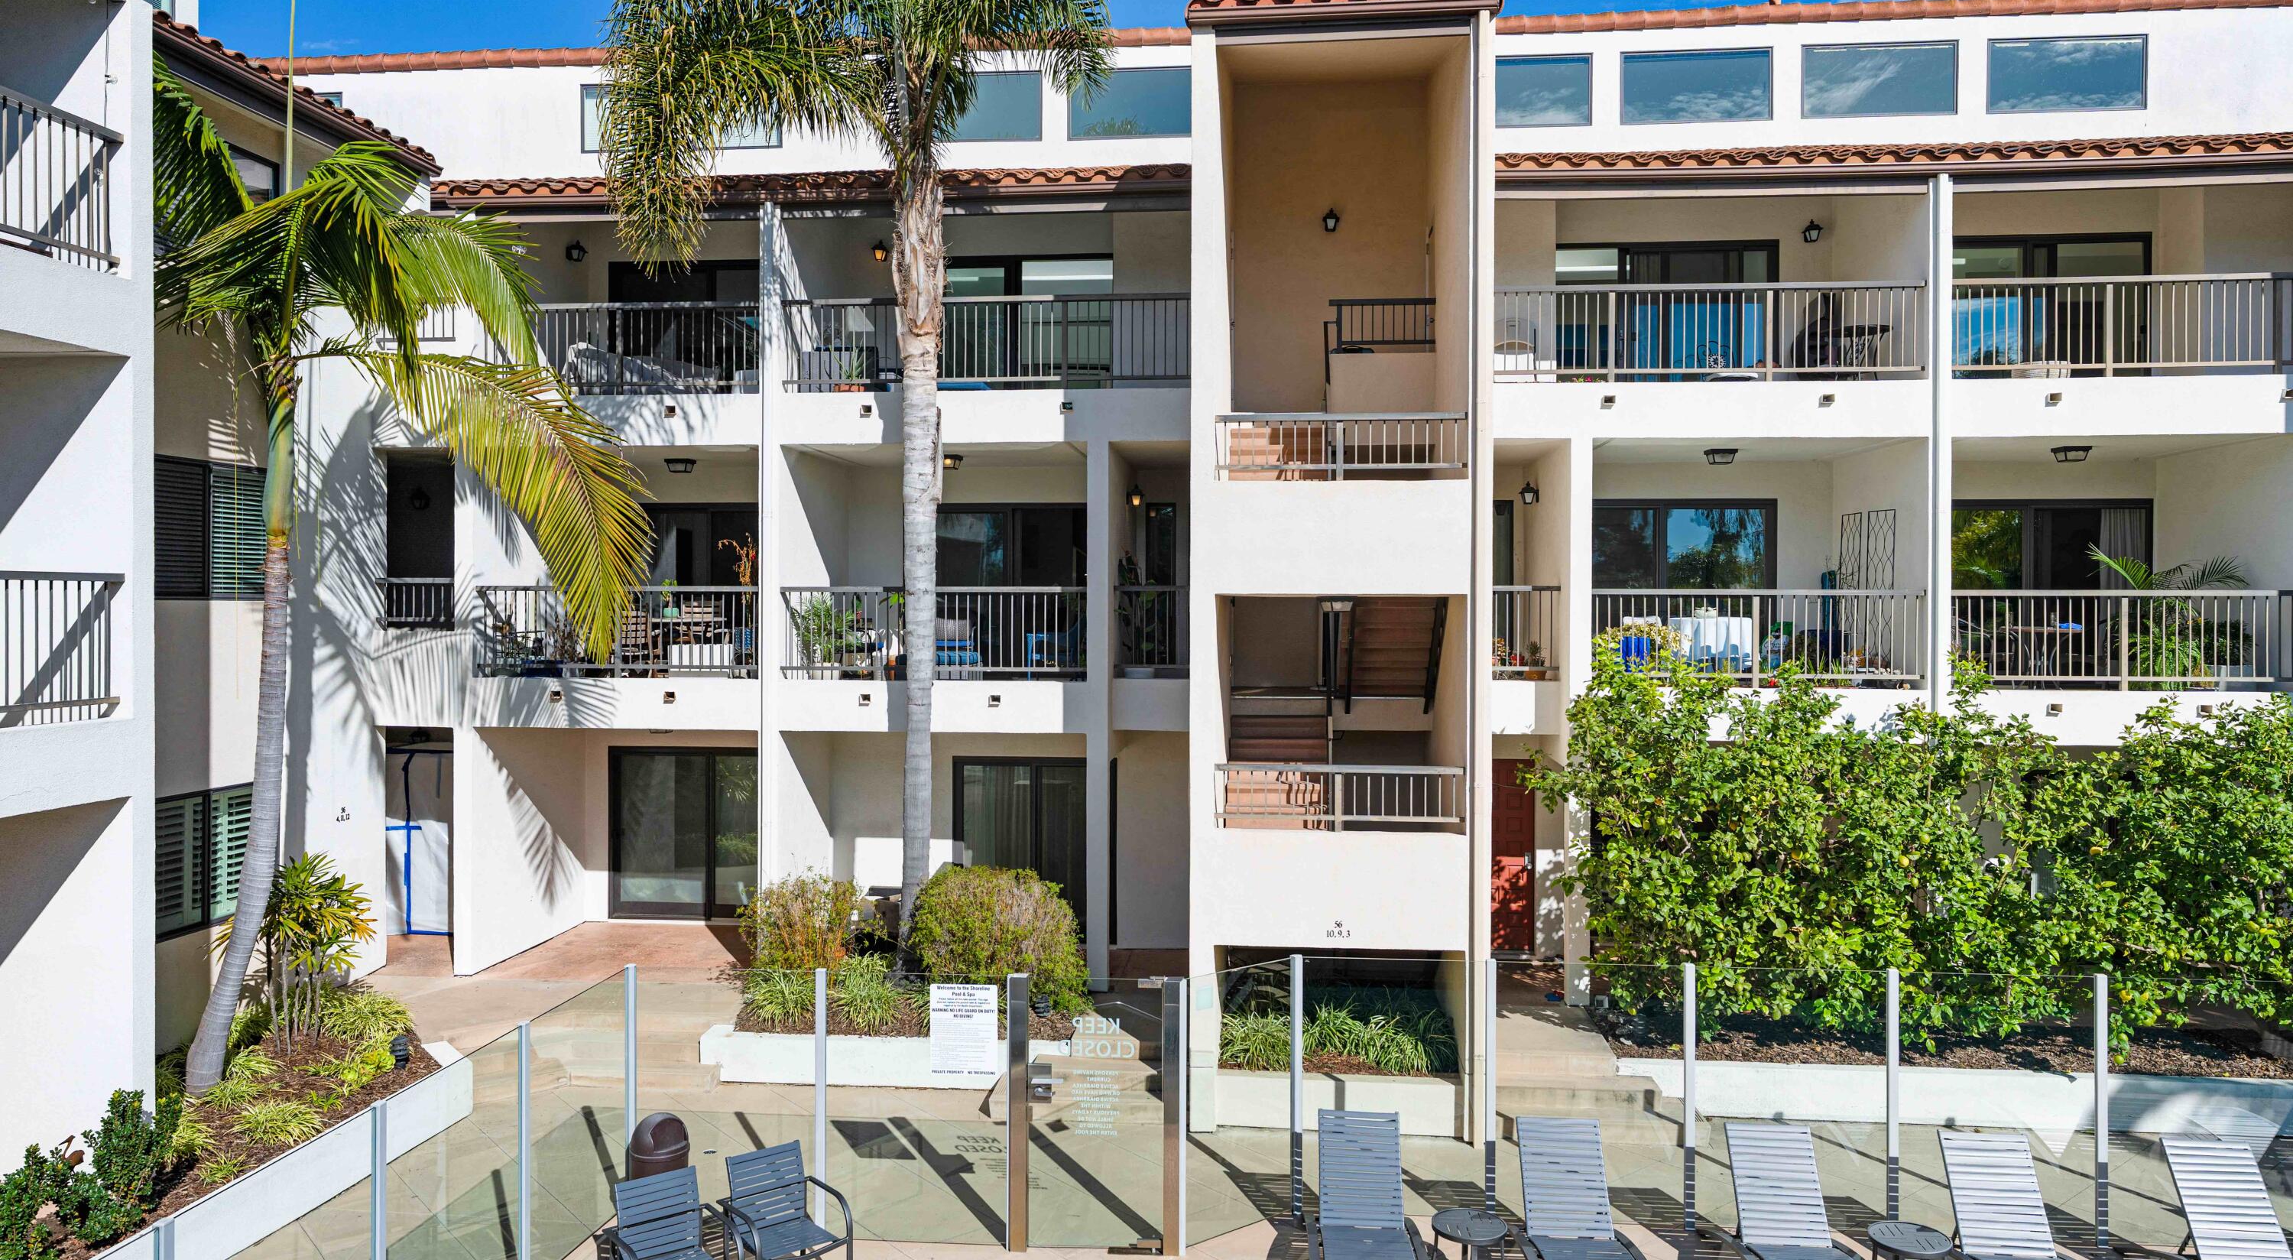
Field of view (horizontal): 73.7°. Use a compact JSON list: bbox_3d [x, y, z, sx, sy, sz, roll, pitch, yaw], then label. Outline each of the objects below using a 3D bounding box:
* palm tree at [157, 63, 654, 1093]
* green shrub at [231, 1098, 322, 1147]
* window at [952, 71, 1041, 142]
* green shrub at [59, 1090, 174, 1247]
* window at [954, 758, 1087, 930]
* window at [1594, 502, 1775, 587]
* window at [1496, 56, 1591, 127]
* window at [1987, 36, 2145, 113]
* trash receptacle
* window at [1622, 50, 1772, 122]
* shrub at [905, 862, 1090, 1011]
[{"bbox_3d":[-5.760,-0.385,11.818,4.200,8.100,3.700,0,0,6],"label":"palm tree"},{"bbox_3d":[-6.355,3.548,11.104,0.600,0.260,0.600,0,0,6],"label":"green shrub"},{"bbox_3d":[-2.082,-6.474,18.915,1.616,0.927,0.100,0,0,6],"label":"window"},{"bbox_3d":[-6.473,3.297,9.606,0.660,0.770,0.660,0,0,6],"label":"green shrub"},{"bbox_3d":[-1.206,2.415,16.650,1.820,2.040,0.120,0,0,6],"label":"window"},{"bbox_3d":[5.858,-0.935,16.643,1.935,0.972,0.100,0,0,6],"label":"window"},{"bbox_3d":[4.137,-5.979,17.023,1.612,0.797,0.100,0,0,6],"label":"window"},{"bbox_3d":[9.891,-5.961,16.415,1.629,0.799,0.100,0,0,6],"label":"window"},{"bbox_3d":[-3.037,3.467,9.522,0.380,0.920,0.380,1,0,42],"label":"trash receptacle"},{"bbox_3d":[6.466,-6.385,17.951,1.729,0.935,0.100,0,0,6],"label":"window"},{"bbox_3d":[-1.359,2.756,13.818,1.620,1.300,1.400,0,0,6],"label":"shrub"}]

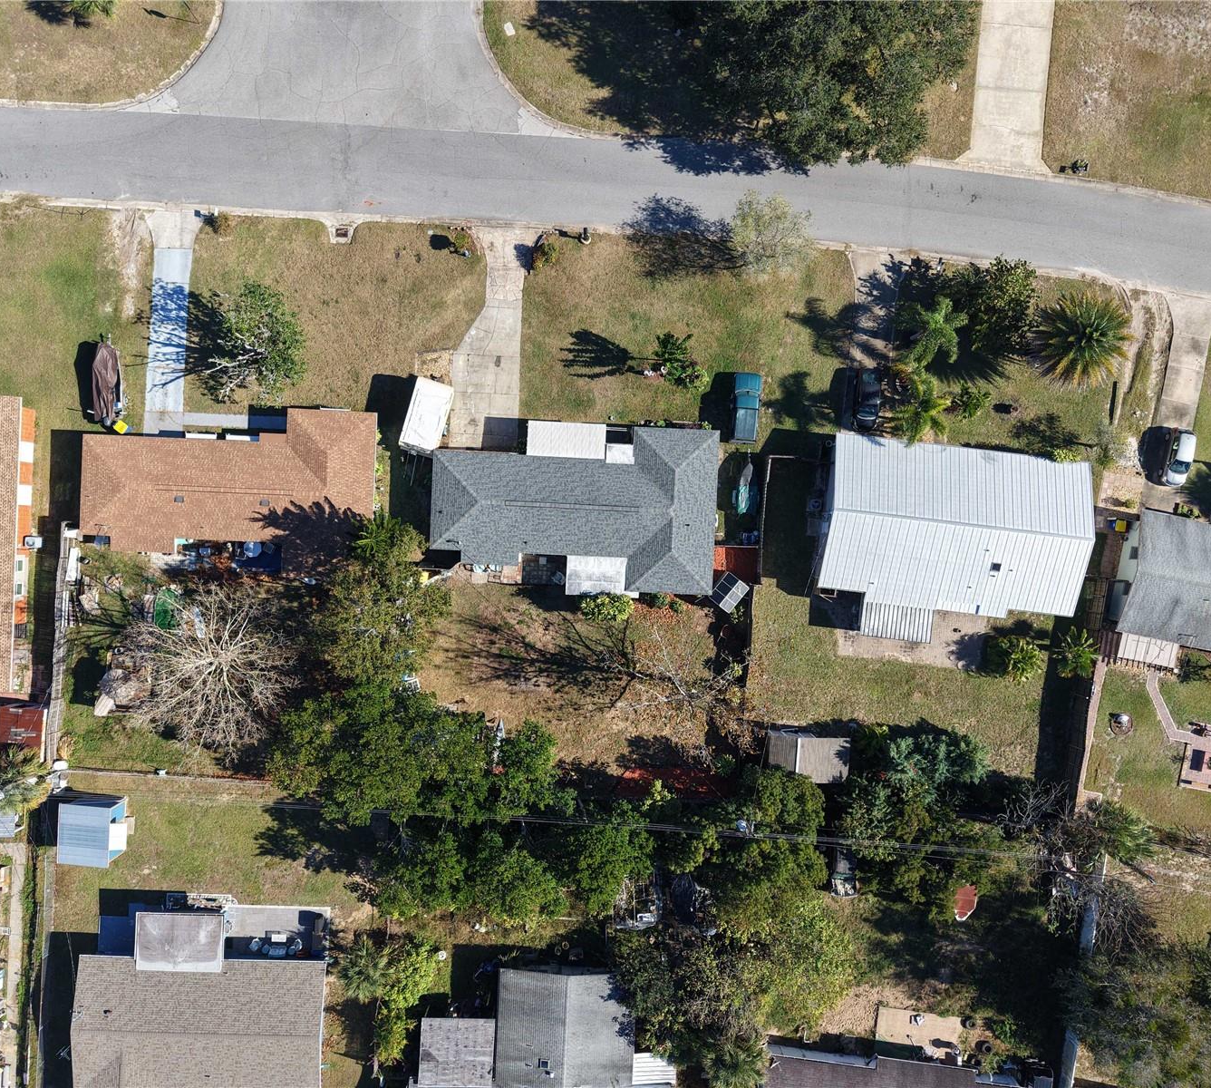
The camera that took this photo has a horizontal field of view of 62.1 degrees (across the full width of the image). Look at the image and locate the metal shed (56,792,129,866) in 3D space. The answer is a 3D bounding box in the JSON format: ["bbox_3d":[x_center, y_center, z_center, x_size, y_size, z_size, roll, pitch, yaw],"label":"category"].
[{"bbox_3d":[-37.430,20.970,73.400,3.660,2.700,4.260,4,90,0],"label":"metal shed"}]

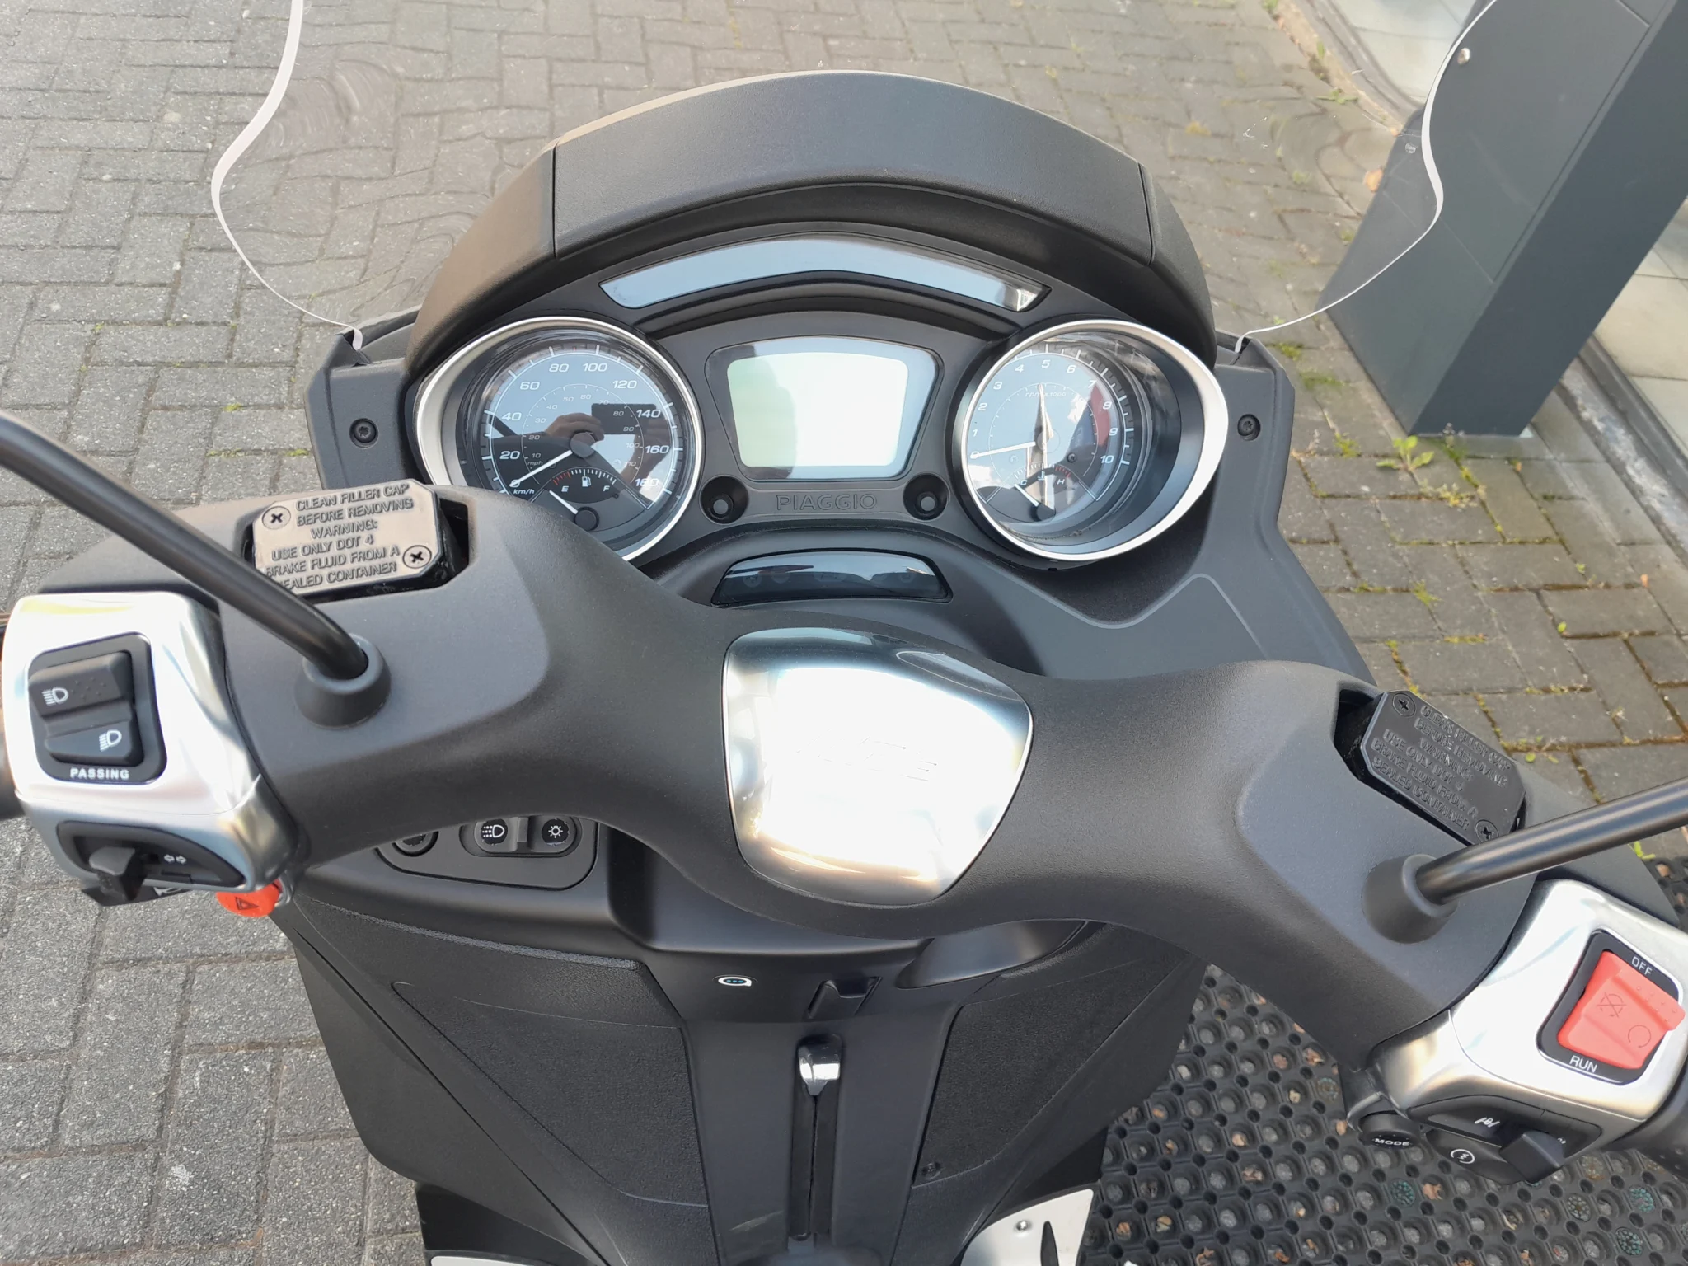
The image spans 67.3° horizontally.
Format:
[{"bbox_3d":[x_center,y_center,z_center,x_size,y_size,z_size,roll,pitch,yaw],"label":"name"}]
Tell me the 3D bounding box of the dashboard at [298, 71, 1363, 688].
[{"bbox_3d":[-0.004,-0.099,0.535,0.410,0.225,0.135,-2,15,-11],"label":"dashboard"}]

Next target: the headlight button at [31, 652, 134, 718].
[{"bbox_3d":[-0.216,0.015,0.360,0.025,0.008,0.014,-13,86,-15],"label":"headlight button"}]

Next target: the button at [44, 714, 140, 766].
[{"bbox_3d":[-0.213,0.031,0.359,0.024,0.007,0.011,-13,86,-15],"label":"button"}]

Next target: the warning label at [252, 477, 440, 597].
[{"bbox_3d":[-0.156,-0.028,0.401,0.055,0.006,0.037,-11,60,-9],"label":"warning label"}]

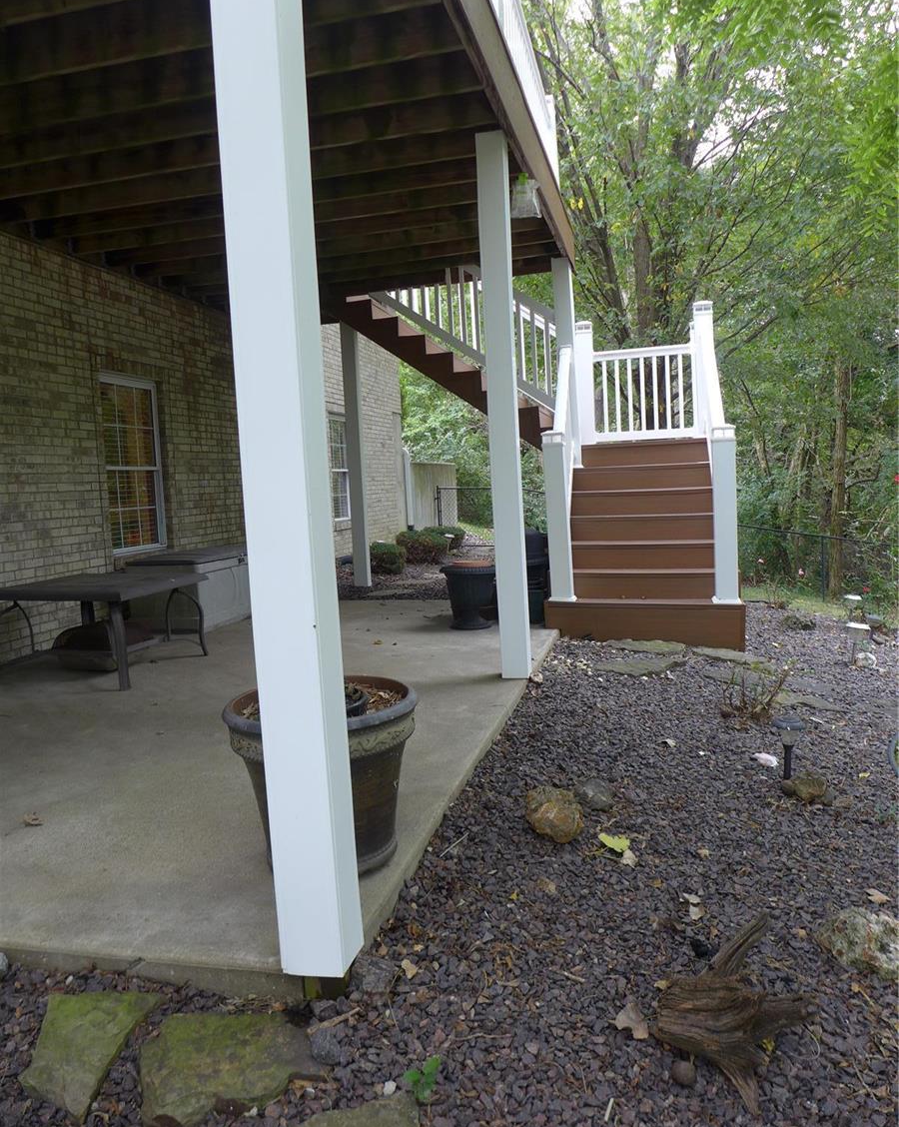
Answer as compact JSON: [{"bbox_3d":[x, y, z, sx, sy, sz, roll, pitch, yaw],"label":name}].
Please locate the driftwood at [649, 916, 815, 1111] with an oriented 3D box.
[{"bbox_3d":[0.625,0.942,1.808,0.325,0.175,0.440,-1,7,15],"label":"driftwood"}]

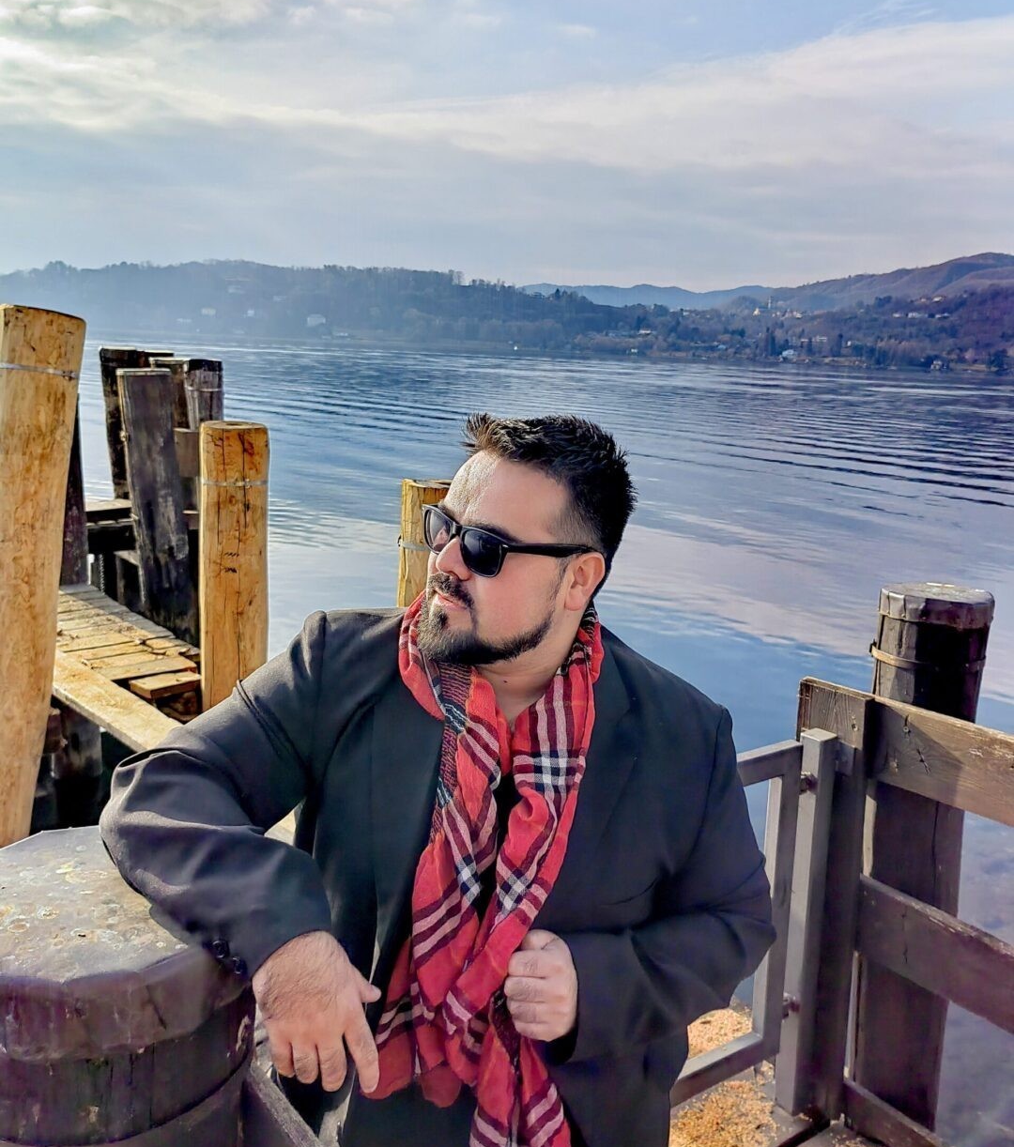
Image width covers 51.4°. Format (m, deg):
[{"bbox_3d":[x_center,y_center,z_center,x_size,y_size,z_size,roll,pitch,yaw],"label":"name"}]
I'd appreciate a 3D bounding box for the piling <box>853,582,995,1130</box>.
[{"bbox_3d":[0.953,0.737,2.494,0.255,1.420,0.255,-8,14,-35],"label":"piling"}]

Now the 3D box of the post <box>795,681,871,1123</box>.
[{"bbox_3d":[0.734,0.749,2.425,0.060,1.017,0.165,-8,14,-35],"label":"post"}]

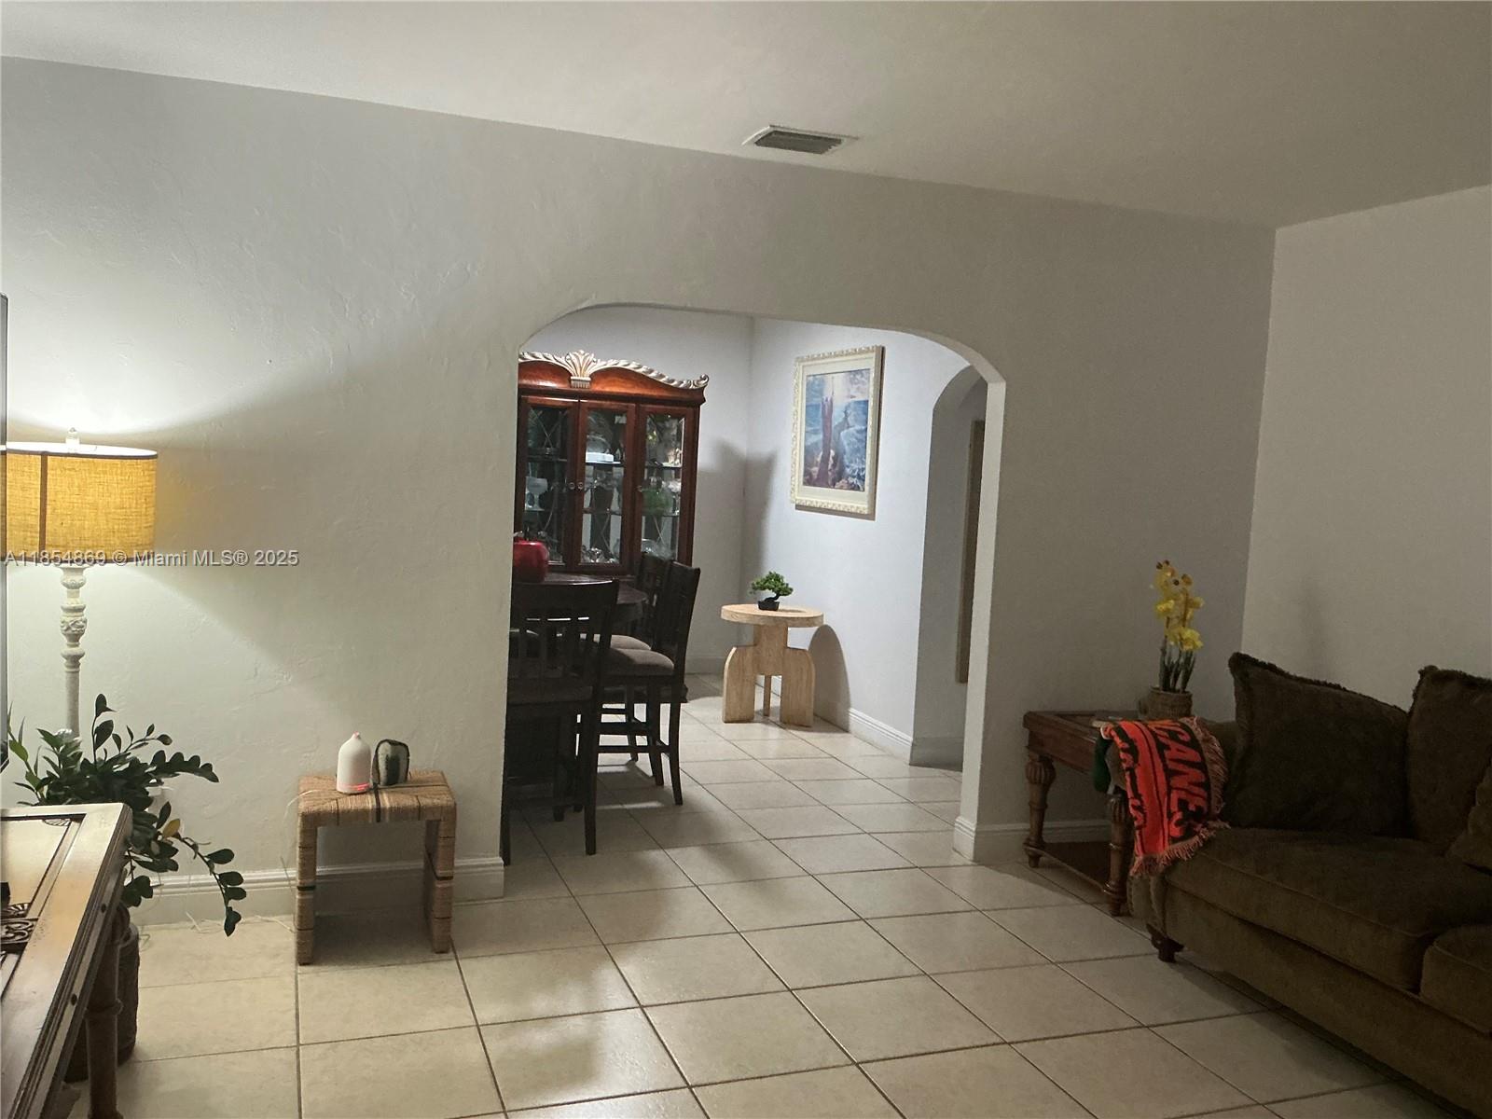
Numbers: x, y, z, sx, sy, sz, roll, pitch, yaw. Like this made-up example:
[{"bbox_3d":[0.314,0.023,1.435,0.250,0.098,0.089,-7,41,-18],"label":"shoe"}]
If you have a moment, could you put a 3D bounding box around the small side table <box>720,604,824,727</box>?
[{"bbox_3d":[0.144,0.623,7.084,0.548,0.647,0.548,3,4,0],"label":"small side table"}]

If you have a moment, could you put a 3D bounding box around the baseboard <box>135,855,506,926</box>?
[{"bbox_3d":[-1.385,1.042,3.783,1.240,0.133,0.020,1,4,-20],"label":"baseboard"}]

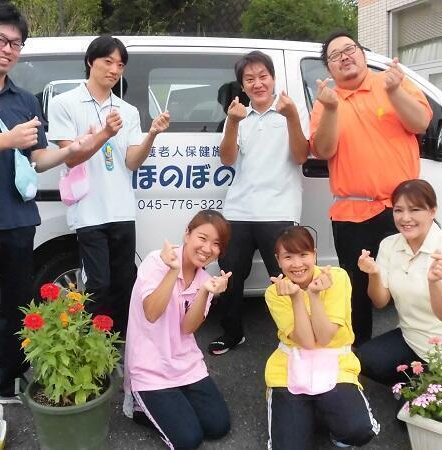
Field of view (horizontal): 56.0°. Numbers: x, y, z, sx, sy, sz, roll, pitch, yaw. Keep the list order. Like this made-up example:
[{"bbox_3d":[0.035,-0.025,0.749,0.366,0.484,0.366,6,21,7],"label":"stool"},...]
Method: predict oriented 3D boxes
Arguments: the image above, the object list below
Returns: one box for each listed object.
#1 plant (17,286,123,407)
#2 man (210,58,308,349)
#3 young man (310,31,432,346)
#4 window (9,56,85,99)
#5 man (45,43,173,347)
[{"bbox_3d":[-0.511,0.395,1.422,0.330,0.370,0.310,-3,7,-17],"label":"plant"},{"bbox_3d":[0.194,-0.076,2.206,0.500,1.640,0.420,0,6,3],"label":"man"},{"bbox_3d":[0.758,-0.109,2.163,0.600,1.700,0.520,2,7,22],"label":"young man"},{"bbox_3d":[-0.917,-0.719,2.292,0.680,0.420,0.070,-2,7,-10],"label":"window"},{"bbox_3d":[-0.571,-0.062,2.095,0.540,1.670,0.450,-4,7,-25],"label":"man"}]

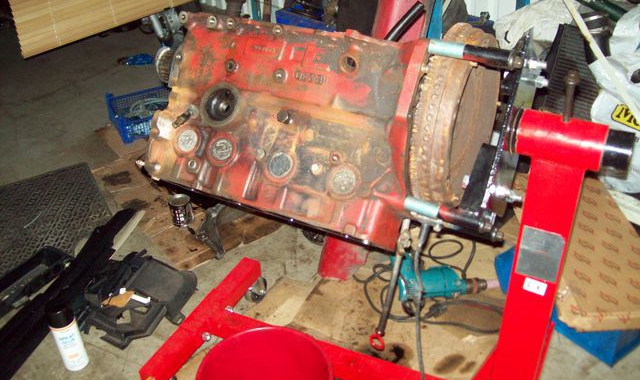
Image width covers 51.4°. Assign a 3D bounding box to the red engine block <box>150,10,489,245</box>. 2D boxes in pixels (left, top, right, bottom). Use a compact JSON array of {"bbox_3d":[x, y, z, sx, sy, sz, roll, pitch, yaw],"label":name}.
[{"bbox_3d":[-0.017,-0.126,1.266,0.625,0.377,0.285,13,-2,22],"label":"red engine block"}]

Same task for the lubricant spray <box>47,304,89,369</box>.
[{"bbox_3d":[-0.645,0.375,1.713,0.066,0.188,0.066,-16,34,-23],"label":"lubricant spray"}]

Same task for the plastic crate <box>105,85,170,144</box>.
[{"bbox_3d":[-0.712,-0.364,2.994,0.400,0.118,0.290,-15,34,-22],"label":"plastic crate"}]

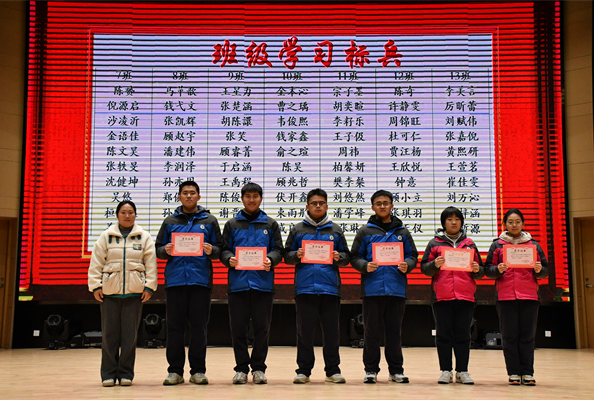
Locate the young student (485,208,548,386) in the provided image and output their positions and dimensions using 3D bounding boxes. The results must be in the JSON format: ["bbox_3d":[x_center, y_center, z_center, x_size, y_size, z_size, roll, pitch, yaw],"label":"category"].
[{"bbox_3d":[1.975,0.852,7.174,0.567,1.561,0.430,0,-6,4],"label":"young student"}]

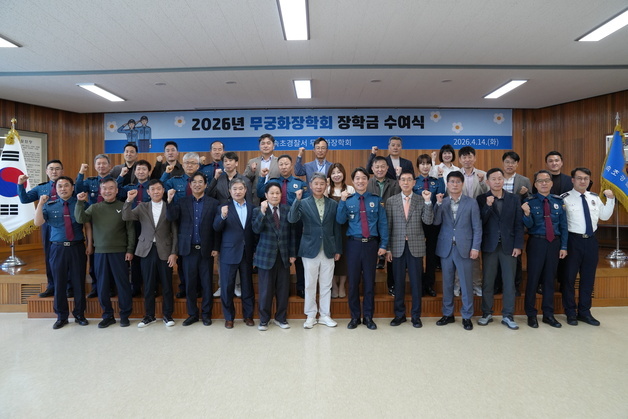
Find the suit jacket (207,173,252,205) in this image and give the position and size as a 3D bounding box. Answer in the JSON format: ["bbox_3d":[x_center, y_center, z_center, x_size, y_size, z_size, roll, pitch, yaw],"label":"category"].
[{"bbox_3d":[-1.046,-0.108,5.270,0.553,0.706,0.320,0,1,-6],"label":"suit jacket"}]

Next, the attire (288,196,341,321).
[{"bbox_3d":[0.016,0.525,4.580,0.590,1.380,0.360,-1,0,0],"label":"attire"}]

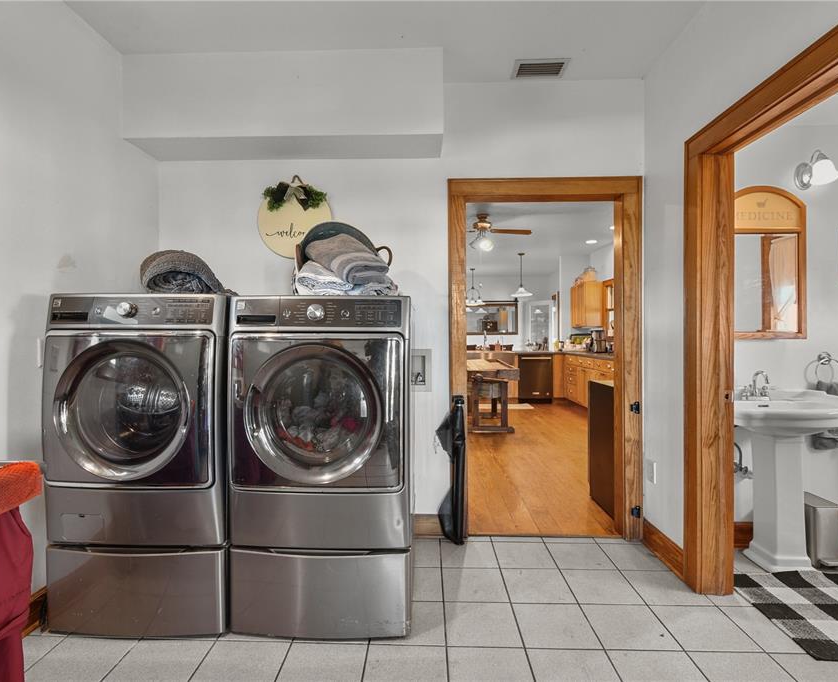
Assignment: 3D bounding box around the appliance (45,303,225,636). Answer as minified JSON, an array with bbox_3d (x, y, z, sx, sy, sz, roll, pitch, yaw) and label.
[{"bbox_3d":[-1.141,0.507,2.128,0.740,1.380,0.800,0,0,1],"label":"appliance"}]

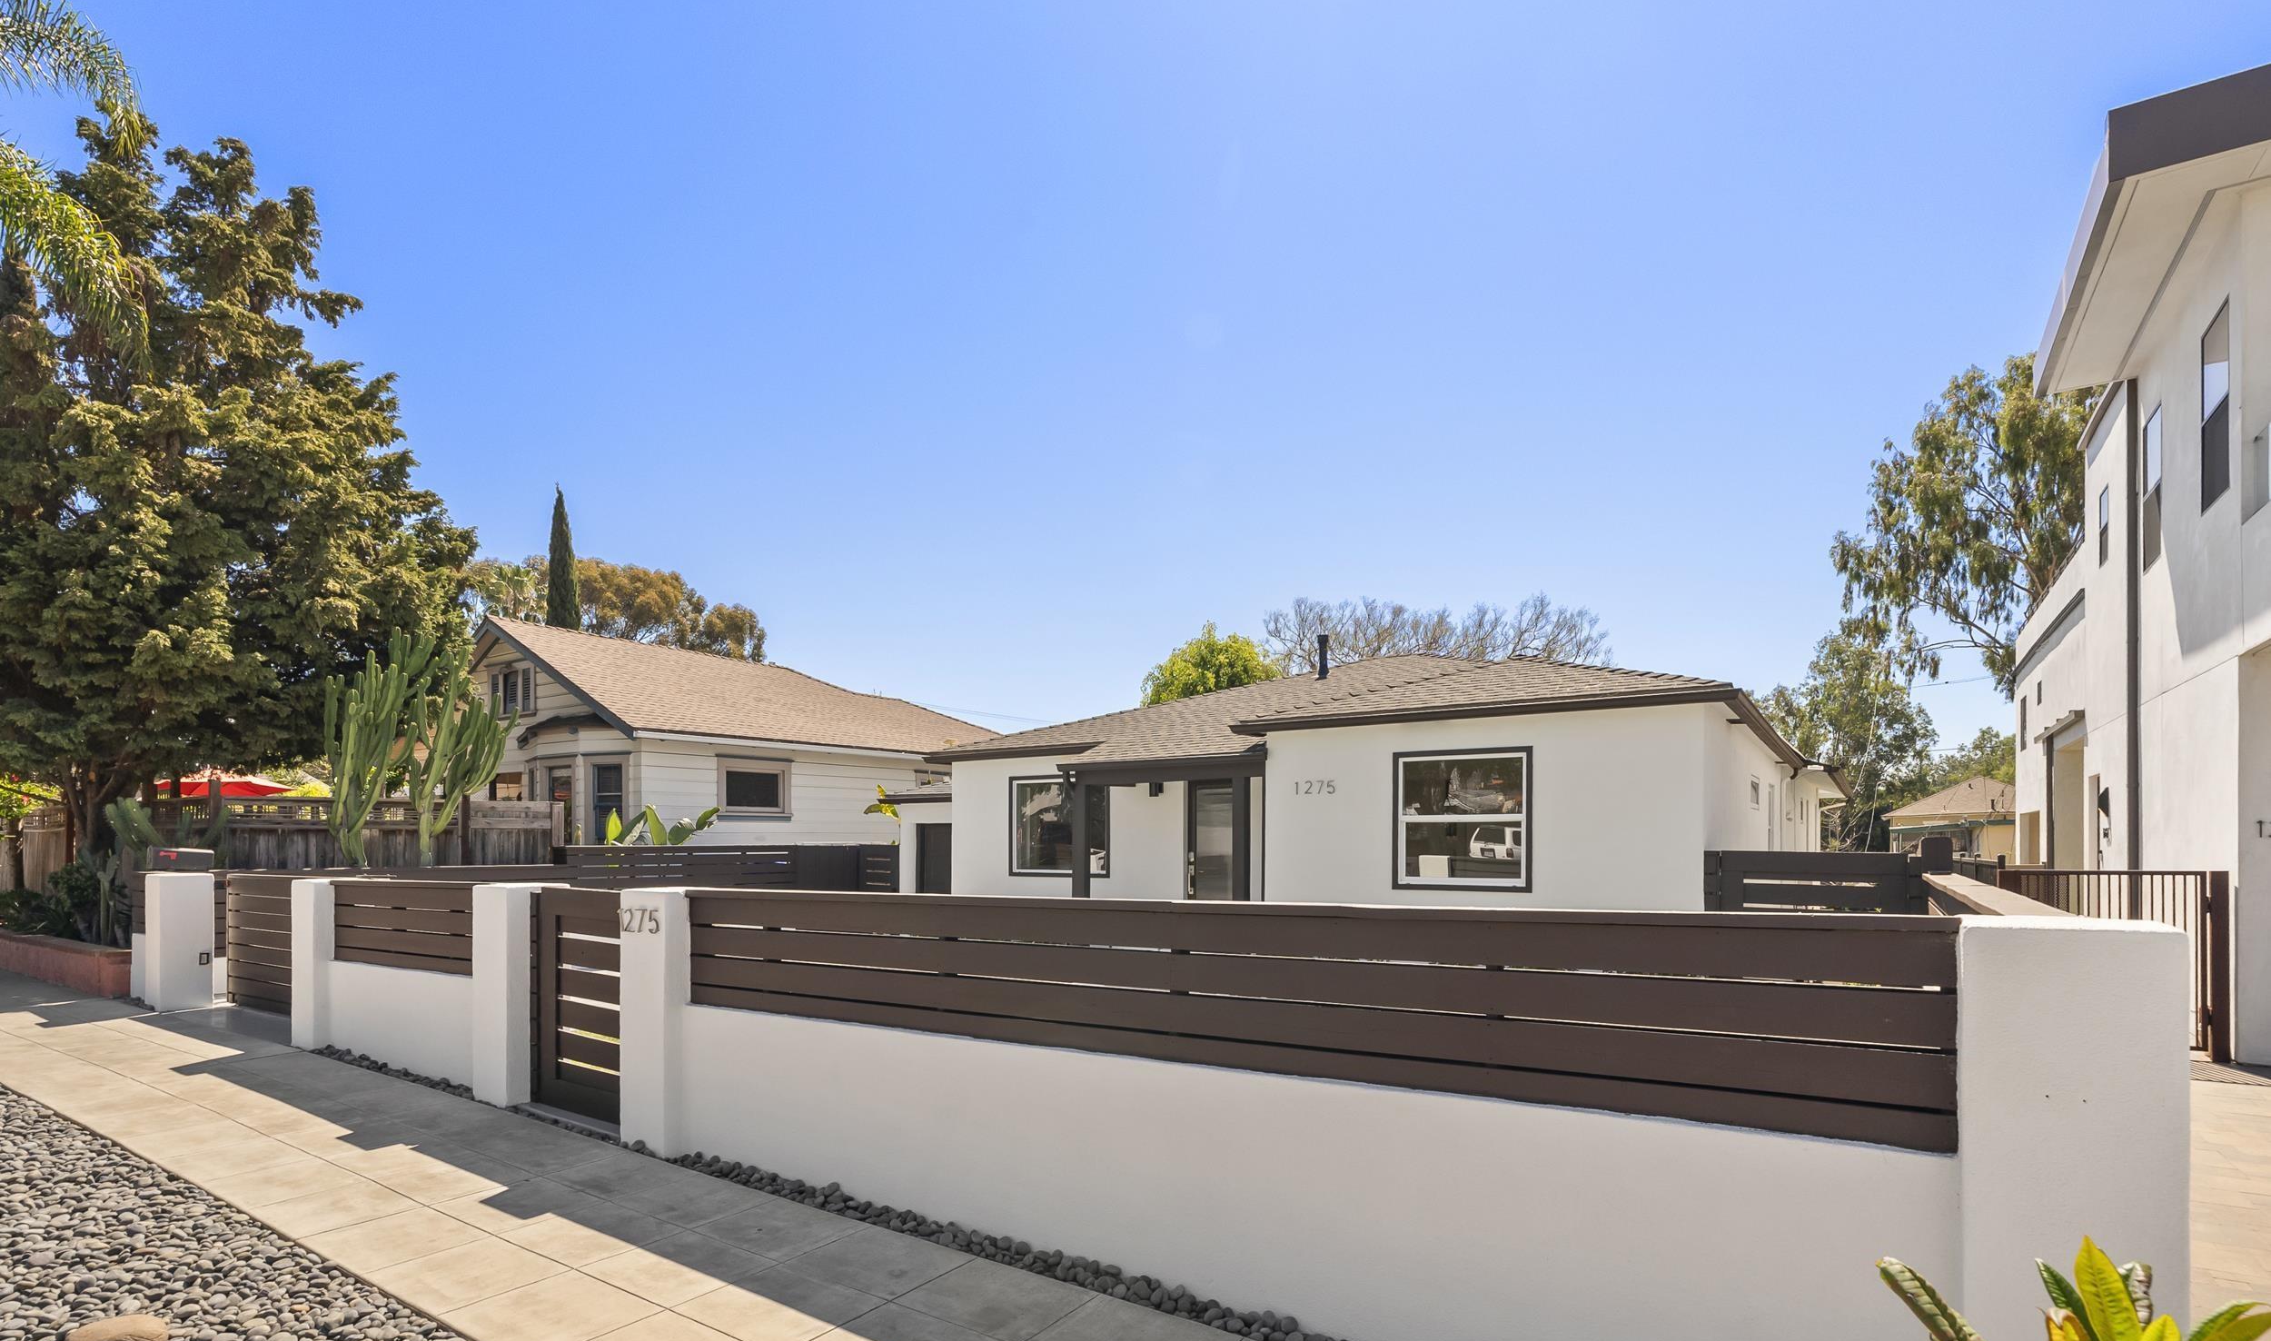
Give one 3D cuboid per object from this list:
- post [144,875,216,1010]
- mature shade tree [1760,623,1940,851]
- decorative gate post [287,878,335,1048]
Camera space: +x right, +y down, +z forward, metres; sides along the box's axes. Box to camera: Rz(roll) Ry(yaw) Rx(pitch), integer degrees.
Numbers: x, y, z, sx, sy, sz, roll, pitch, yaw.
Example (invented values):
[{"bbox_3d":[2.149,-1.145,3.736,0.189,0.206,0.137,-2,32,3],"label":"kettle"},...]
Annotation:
[{"bbox_3d":[-9.931,2.827,10.527,0.420,1.400,0.410,-4,-8,33],"label":"post"},{"bbox_3d":[19.947,2.214,28.000,5.200,7.800,5.000,-4,-8,33],"label":"mature shade tree"},{"bbox_3d":[-6.778,2.462,8.551,0.420,1.400,0.410,-4,-8,33],"label":"decorative gate post"}]

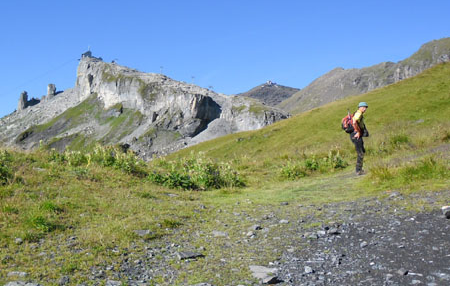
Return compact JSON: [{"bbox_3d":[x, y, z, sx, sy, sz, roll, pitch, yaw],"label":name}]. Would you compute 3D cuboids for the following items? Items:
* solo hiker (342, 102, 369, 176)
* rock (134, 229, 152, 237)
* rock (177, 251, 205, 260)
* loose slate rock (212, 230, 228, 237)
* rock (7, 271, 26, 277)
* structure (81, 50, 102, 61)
[{"bbox_3d":[3.134,-0.109,8.500,0.620,1.760,0.520,-1,-3,12],"label":"solo hiker"},{"bbox_3d":[-1.207,1.325,5.200,0.260,0.060,0.180,-2,1,0],"label":"rock"},{"bbox_3d":[-0.413,1.345,4.200,0.330,0.060,0.190,-2,1,-6],"label":"rock"},{"bbox_3d":[-0.064,1.288,5.000,0.225,0.050,0.160,-2,1,0],"label":"loose slate rock"},{"bbox_3d":[-2.375,1.486,4.000,0.225,0.050,0.140,-2,1,0],"label":"rock"},{"bbox_3d":[-361.119,-236.689,950.000,56.000,25.000,30.000,-1,-3,17],"label":"structure"}]

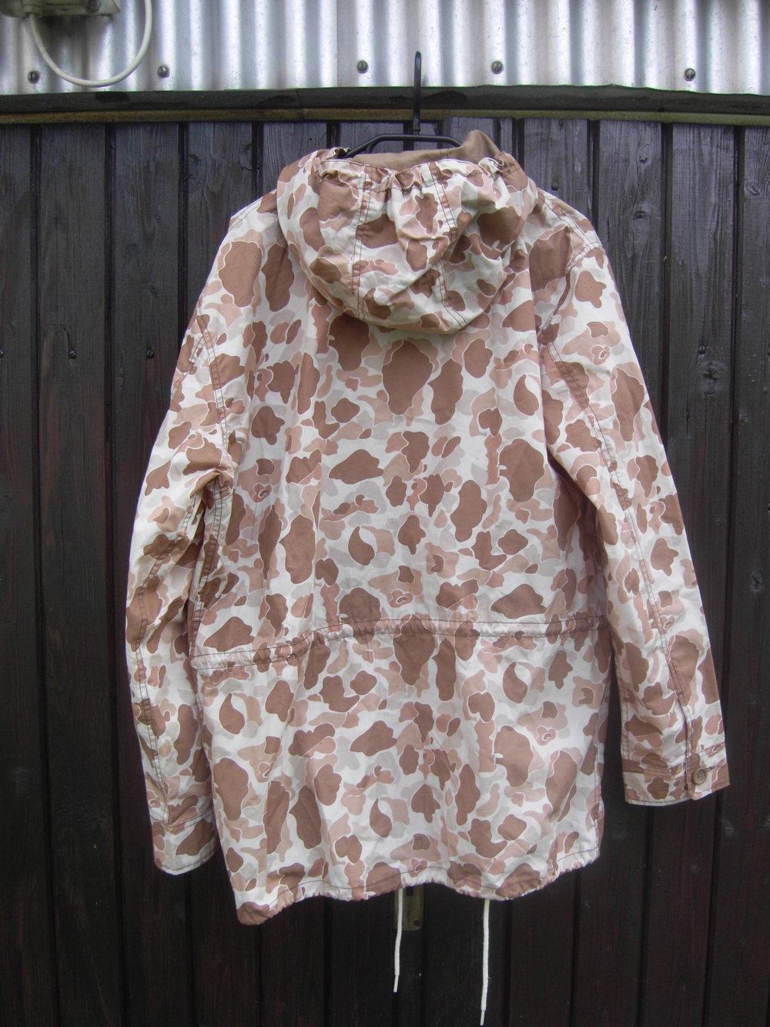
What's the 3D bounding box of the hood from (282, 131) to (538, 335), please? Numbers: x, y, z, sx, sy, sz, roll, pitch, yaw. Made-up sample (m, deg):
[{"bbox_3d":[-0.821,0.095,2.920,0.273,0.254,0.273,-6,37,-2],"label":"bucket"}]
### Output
[{"bbox_3d":[0.025,-0.327,0.955,0.295,0.235,0.170,0,5,-7],"label":"hood"}]

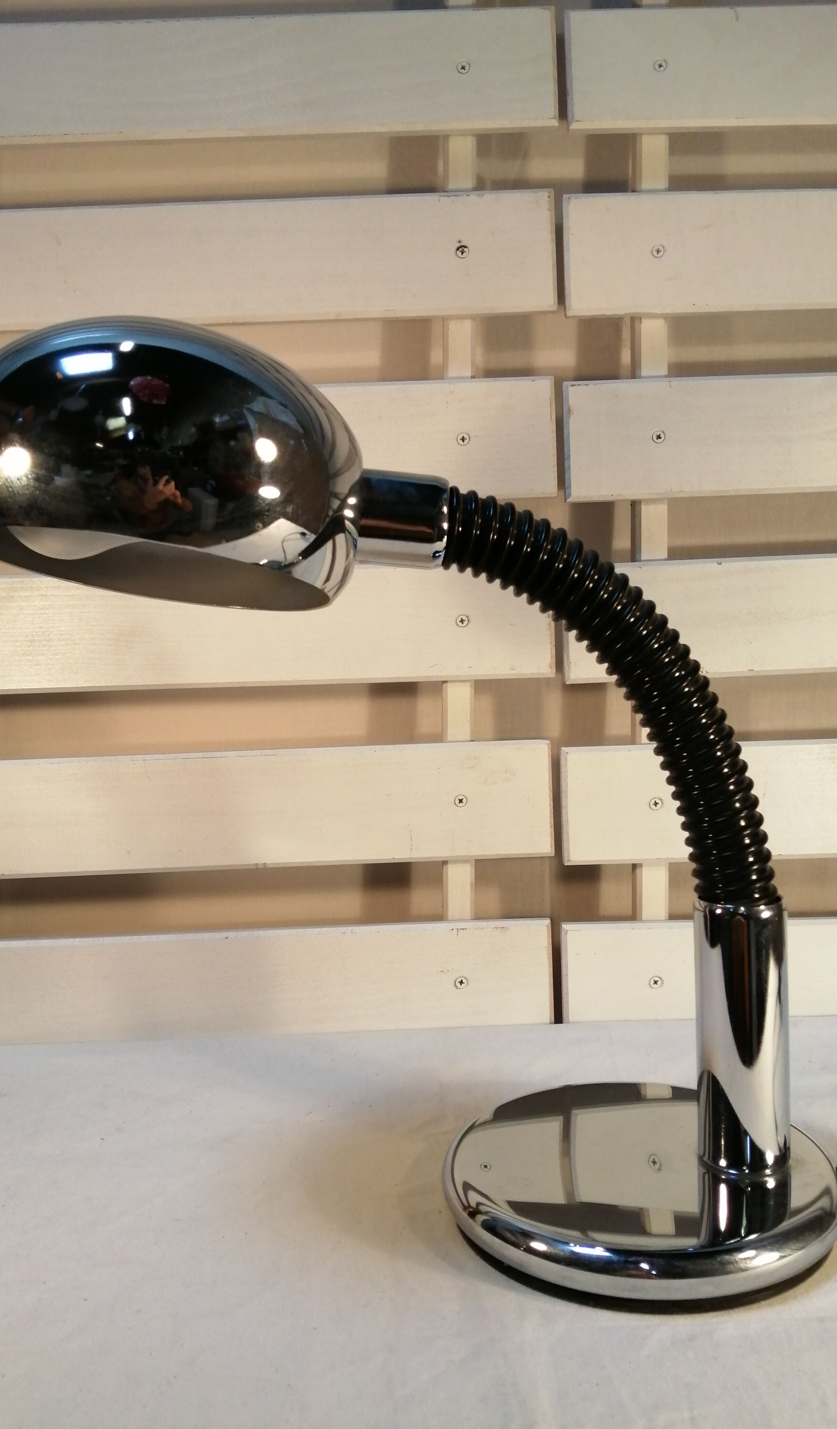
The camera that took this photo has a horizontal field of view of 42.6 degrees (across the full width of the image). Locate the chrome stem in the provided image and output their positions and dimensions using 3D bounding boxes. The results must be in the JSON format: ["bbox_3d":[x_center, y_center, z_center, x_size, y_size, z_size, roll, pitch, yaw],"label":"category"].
[{"bbox_3d":[0.141,0.136,0.469,0.039,0.117,0.039,-3,4,0],"label":"chrome stem"}]

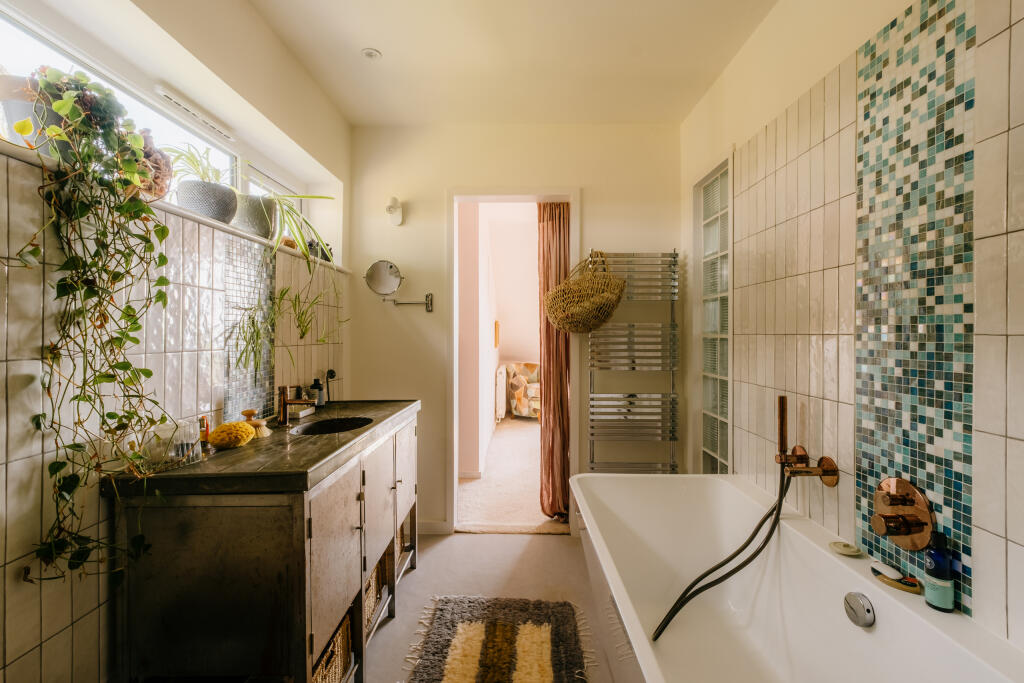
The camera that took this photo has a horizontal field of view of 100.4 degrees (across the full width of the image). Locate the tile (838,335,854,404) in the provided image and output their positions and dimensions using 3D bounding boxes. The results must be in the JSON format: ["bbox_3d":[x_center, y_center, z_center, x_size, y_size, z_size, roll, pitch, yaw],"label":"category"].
[{"bbox_3d":[0.981,0.081,1.246,0.010,0.200,0.060,0,0,0],"label":"tile"}]

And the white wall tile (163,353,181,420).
[{"bbox_3d":[-1.000,0.132,1.256,0.010,0.203,0.062,0,1,1],"label":"white wall tile"}]

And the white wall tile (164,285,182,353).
[{"bbox_3d":[-0.997,-0.068,1.251,0.009,0.202,0.060,0,0,1],"label":"white wall tile"}]

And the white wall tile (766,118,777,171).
[{"bbox_3d":[1.017,-0.752,1.653,0.010,0.204,0.062,0,1,0],"label":"white wall tile"}]

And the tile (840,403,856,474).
[{"bbox_3d":[1.002,0.288,1.273,0.010,0.202,0.062,0,1,0],"label":"tile"}]

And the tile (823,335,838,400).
[{"bbox_3d":[1.002,0.083,1.334,0.010,0.202,0.062,0,1,0],"label":"tile"}]

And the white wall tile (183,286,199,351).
[{"bbox_3d":[-1.011,-0.071,1.335,0.010,0.202,0.062,0,1,0],"label":"white wall tile"}]

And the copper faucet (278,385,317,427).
[{"bbox_3d":[-0.846,0.247,1.695,0.150,0.155,0.048,0,1,1],"label":"copper faucet"}]

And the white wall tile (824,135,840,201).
[{"bbox_3d":[1.017,-0.539,1.343,0.010,0.204,0.062,0,1,0],"label":"white wall tile"}]

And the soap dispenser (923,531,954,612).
[{"bbox_3d":[0.952,0.500,0.948,0.048,0.174,0.048,0,0,-3],"label":"soap dispenser"}]

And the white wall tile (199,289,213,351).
[{"bbox_3d":[-1.011,-0.072,1.401,0.010,0.202,0.062,0,1,0],"label":"white wall tile"}]

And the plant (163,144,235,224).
[{"bbox_3d":[-1.108,-0.554,1.533,0.200,0.290,0.200,0,1,0],"label":"plant"}]

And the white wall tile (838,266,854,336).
[{"bbox_3d":[1.000,-0.122,1.268,0.010,0.202,0.062,0,1,0],"label":"white wall tile"}]

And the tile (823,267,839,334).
[{"bbox_3d":[0.993,-0.123,1.323,0.009,0.202,0.063,0,0,0],"label":"tile"}]

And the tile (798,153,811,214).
[{"bbox_3d":[0.999,-0.534,1.451,0.010,0.202,0.062,0,1,0],"label":"tile"}]

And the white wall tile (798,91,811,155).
[{"bbox_3d":[0.994,-0.735,1.446,0.009,0.202,0.061,0,0,0],"label":"white wall tile"}]

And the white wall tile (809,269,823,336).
[{"bbox_3d":[0.999,-0.126,1.394,0.010,0.203,0.062,0,1,1],"label":"white wall tile"}]

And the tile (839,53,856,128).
[{"bbox_3d":[0.985,-0.729,1.240,0.010,0.200,0.060,0,0,0],"label":"tile"}]

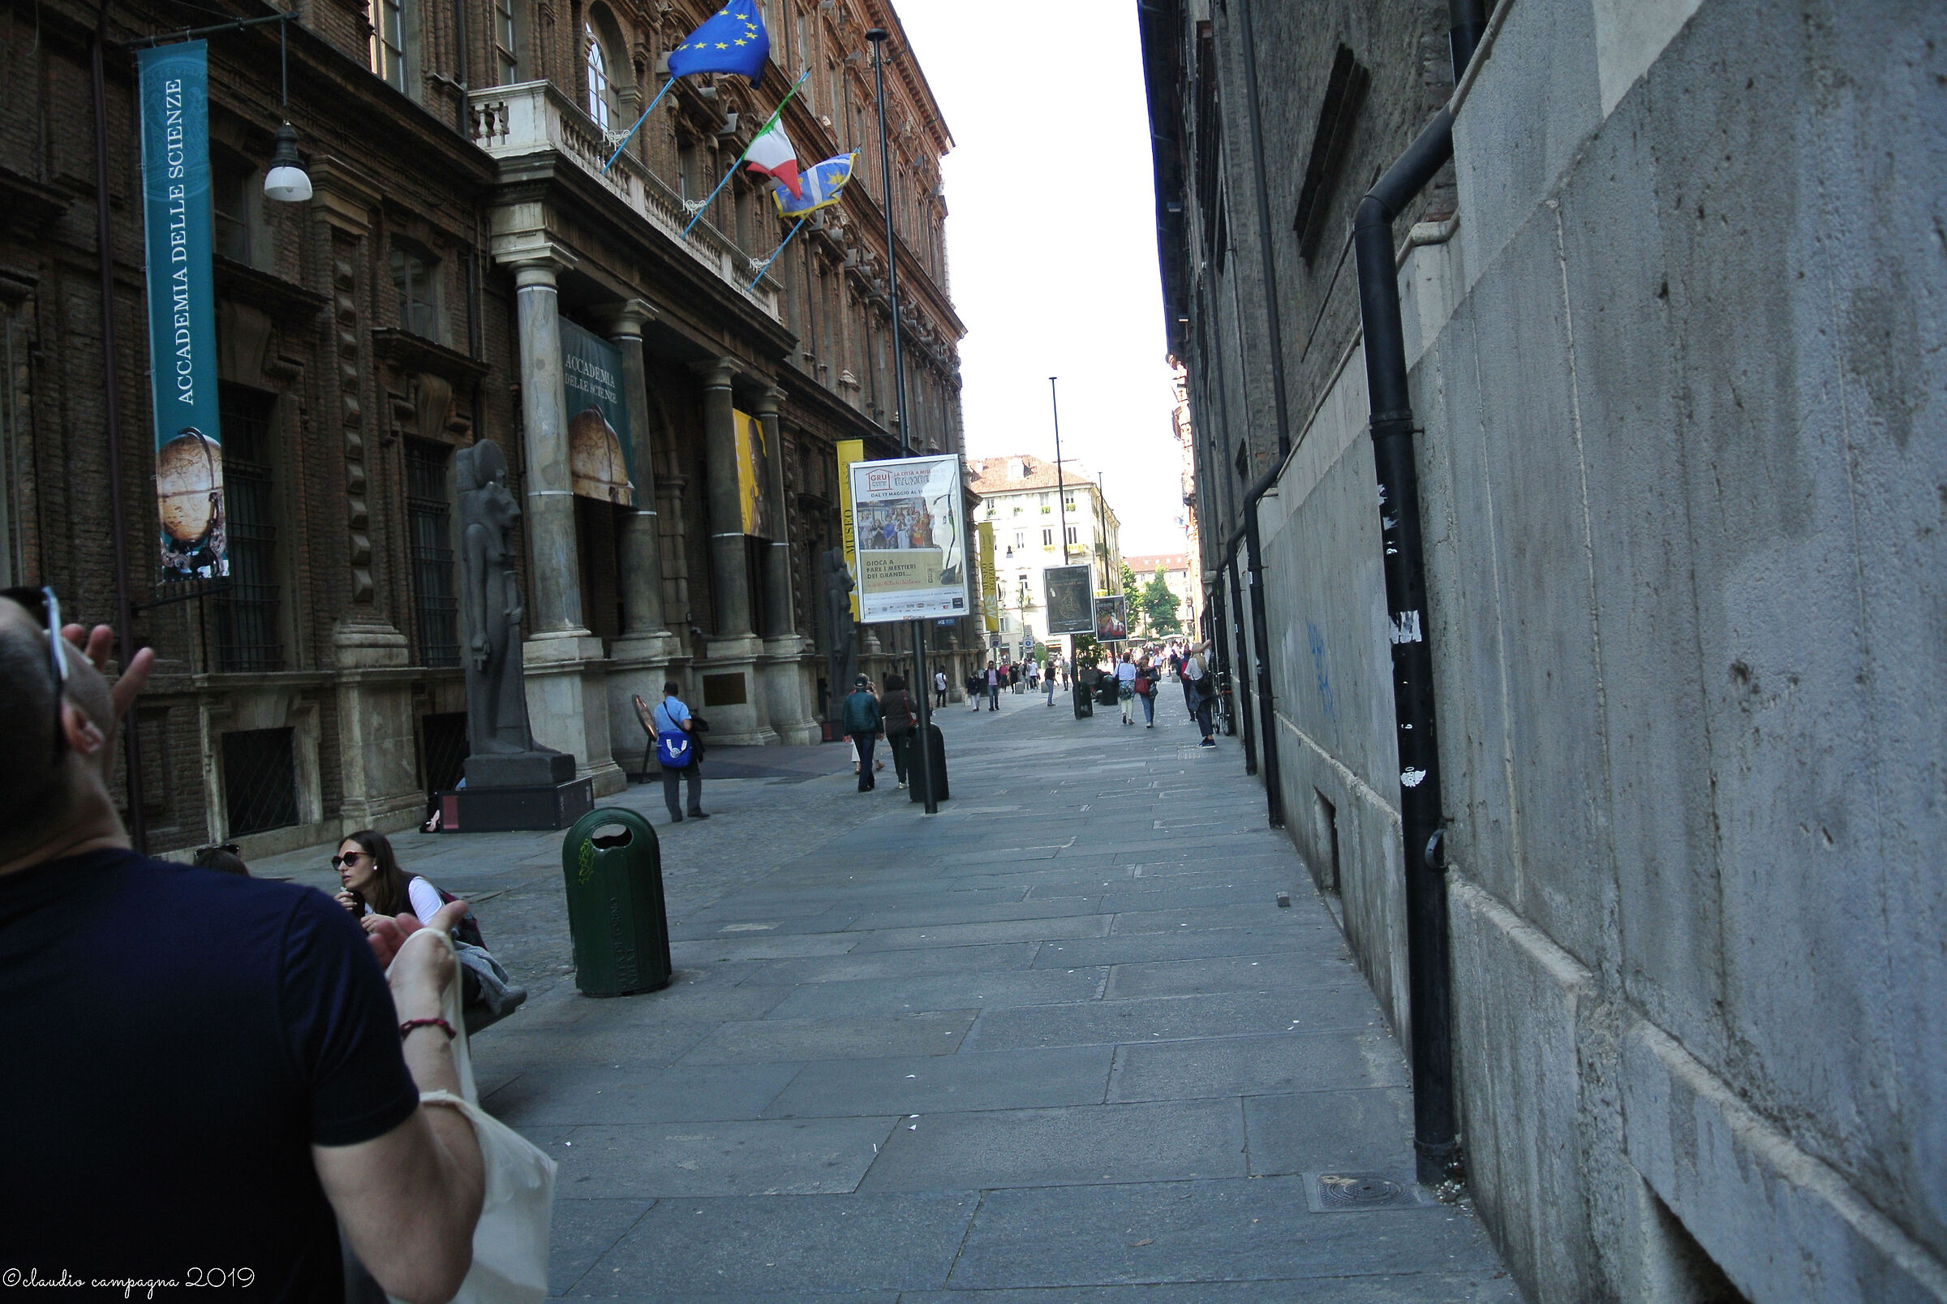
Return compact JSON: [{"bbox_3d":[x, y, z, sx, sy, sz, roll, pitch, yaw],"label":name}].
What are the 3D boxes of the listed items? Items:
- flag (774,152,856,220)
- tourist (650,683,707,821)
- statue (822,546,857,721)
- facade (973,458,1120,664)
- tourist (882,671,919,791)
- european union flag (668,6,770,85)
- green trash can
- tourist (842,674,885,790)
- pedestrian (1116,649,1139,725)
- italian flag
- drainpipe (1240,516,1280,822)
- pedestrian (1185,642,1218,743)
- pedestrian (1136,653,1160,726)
[{"bbox_3d":[-3.593,-10.601,33.200,1.750,1.400,0.650,-4,-1,-14],"label":"flag"},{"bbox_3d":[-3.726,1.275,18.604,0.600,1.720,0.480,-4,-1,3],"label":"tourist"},{"bbox_3d":[-3.267,-0.489,37.600,1.150,4.500,0.850,-4,-1,8],"label":"statue"},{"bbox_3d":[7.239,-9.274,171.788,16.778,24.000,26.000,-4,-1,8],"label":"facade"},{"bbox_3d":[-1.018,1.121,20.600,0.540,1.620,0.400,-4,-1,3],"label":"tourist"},{"bbox_3d":[-4.613,-11.127,26.548,1.900,1.850,0.600,-4,-1,8],"label":"european union flag"},{"bbox_3d":[-2.016,1.411,8.350,0.550,1.030,0.530,-4,-1,-10],"label":"green trash can"},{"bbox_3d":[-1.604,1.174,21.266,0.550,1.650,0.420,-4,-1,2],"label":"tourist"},{"bbox_3d":[3.605,0.838,34.300,0.520,1.660,0.400,-4,-1,8],"label":"pedestrian"},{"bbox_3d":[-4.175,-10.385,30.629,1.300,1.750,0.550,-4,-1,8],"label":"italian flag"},{"bbox_3d":[2.643,0.111,13.350,0.130,2.900,0.125,-4,-1,8],"label":"drainpipe"},{"bbox_3d":[3.777,0.717,24.200,0.500,1.720,0.500,-4,-1,-21],"label":"pedestrian"},{"bbox_3d":[3.955,0.867,33.200,0.520,1.650,0.420,-4,-1,7],"label":"pedestrian"}]

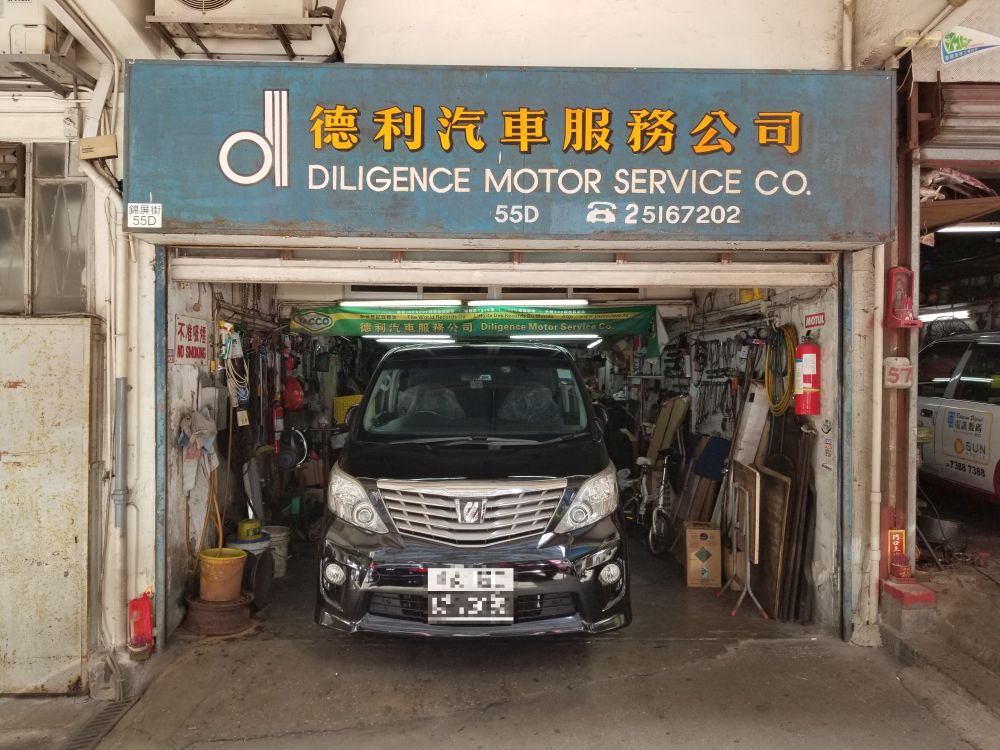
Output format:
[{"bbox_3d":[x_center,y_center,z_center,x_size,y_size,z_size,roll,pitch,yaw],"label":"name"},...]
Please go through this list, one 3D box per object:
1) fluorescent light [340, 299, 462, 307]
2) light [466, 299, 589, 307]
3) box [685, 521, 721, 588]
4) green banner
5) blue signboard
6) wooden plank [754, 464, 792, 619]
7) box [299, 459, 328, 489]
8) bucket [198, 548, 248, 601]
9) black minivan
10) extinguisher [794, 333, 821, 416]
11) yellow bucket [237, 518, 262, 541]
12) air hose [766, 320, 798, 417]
[{"bbox_3d":[-0.970,-0.714,7.400,1.200,0.080,0.080,0,0,0],"label":"fluorescent light"},{"bbox_3d":[0.272,-0.714,7.400,1.200,0.080,0.080,0,0,0],"label":"light"},{"bbox_3d":[1.574,1.400,5.850,0.255,0.437,0.270,0,0,6],"label":"box"},{"bbox_3d":[-0.280,-0.532,7.400,3.600,0.310,0.050,0,0,0],"label":"green banner"},{"bbox_3d":[0.053,-1.244,4.240,4.330,0.965,0.100,0,0,-1],"label":"blue signboard"},{"bbox_3d":[1.930,1.170,5.450,0.035,0.945,0.820,6,0,3],"label":"wooden plank"},{"bbox_3d":[-1.815,0.957,7.270,0.270,0.260,0.280,0,0,-11],"label":"box"},{"bbox_3d":[-1.820,1.312,4.920,0.315,0.310,0.315,0,0,0],"label":"bucket"},{"bbox_3d":[-0.155,0.700,6.470,1.840,1.900,4.860,0,0,0],"label":"black minivan"},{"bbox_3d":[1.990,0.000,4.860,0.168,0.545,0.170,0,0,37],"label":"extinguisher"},{"bbox_3d":[-1.835,1.133,5.500,0.187,0.130,0.187,0,0,0],"label":"yellow bucket"},{"bbox_3d":[1.990,-0.045,5.320,0.130,0.655,0.360,0,0,0],"label":"air hose"}]

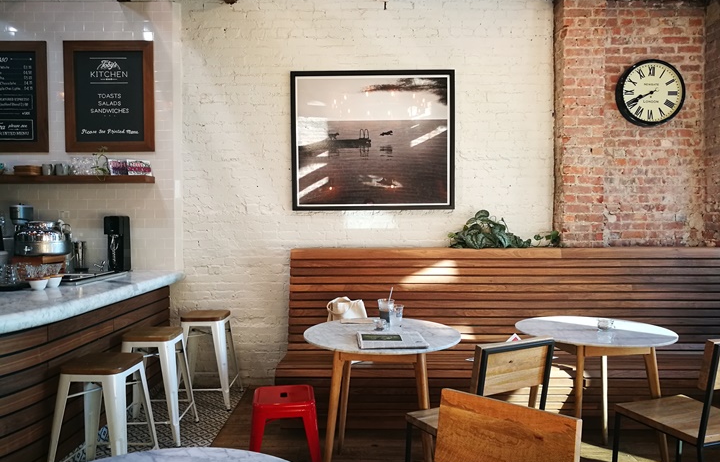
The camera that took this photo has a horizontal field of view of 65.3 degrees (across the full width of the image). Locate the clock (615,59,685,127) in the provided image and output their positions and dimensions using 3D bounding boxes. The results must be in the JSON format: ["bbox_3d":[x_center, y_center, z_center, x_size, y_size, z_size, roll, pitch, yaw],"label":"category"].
[{"bbox_3d":[2.165,-1.023,4.191,0.497,0.497,0.085,0,2,0],"label":"clock"}]

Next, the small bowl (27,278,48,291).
[{"bbox_3d":[-1.923,0.319,3.364,0.104,0.066,0.104,0,2,0],"label":"small bowl"}]

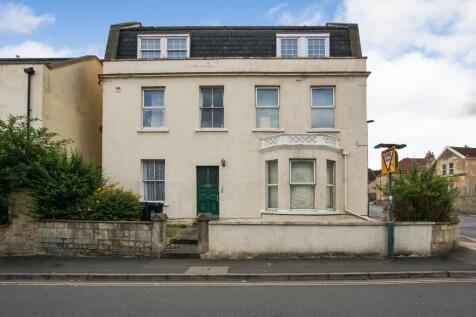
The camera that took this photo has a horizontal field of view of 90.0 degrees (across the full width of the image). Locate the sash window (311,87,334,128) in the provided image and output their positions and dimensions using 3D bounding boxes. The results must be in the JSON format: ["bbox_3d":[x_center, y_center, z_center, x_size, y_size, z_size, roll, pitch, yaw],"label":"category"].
[{"bbox_3d":[3.602,-2.152,10.058,1.034,1.817,0.140,0,-1,1],"label":"sash window"}]

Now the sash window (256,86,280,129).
[{"bbox_3d":[1.271,-2.160,10.097,1.029,1.824,0.140,0,-1,1],"label":"sash window"}]

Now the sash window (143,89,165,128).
[{"bbox_3d":[-3.594,-2.148,10.180,0.990,1.796,0.140,0,-1,1],"label":"sash window"}]

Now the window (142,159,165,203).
[{"bbox_3d":[-3.585,0.979,10.123,1.006,1.827,0.140,0,-1,1],"label":"window"}]

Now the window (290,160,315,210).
[{"bbox_3d":[2.575,1.036,9.387,1.041,1.989,0.150,0,-1,1],"label":"window"}]

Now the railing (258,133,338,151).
[{"bbox_3d":[2.560,-0.666,9.600,3.250,0.550,0.700,0,-1,1],"label":"railing"}]

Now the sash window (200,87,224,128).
[{"bbox_3d":[-1.097,-2.167,10.138,1.038,1.810,0.140,0,-1,1],"label":"sash window"}]

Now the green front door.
[{"bbox_3d":[-1.262,1.427,10.076,0.959,2.180,0.100,0,-1,1],"label":"green front door"}]

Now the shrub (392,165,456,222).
[{"bbox_3d":[5.692,1.200,7.300,2.000,2.100,1.800,0,-1,1],"label":"shrub"}]

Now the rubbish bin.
[{"bbox_3d":[-2.660,1.900,7.400,0.640,1.050,0.680,0,-1,1],"label":"rubbish bin"}]

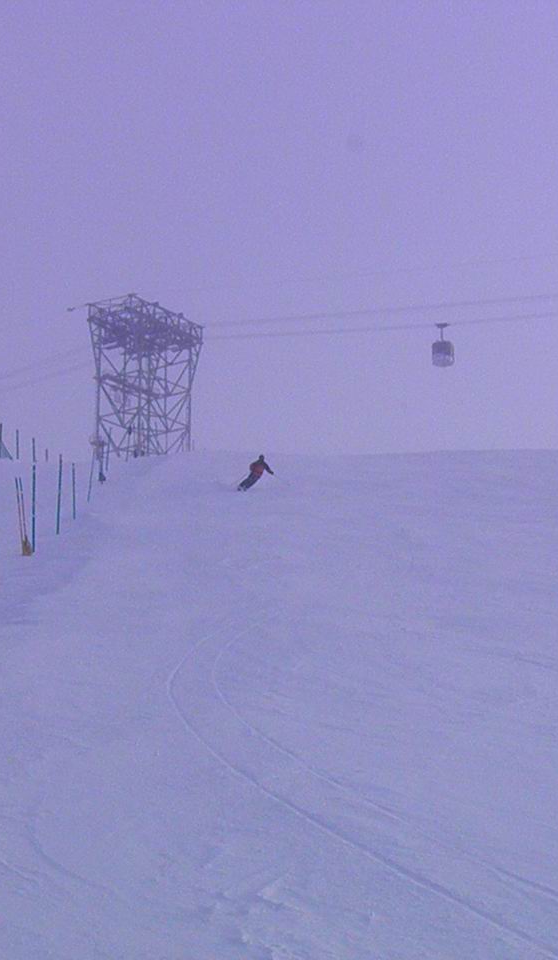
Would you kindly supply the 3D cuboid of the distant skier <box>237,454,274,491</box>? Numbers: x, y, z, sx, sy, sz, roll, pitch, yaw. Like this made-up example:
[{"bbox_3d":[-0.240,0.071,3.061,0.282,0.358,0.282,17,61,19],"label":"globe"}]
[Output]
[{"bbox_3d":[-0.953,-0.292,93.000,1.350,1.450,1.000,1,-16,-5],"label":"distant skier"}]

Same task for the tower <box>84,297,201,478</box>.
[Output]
[{"bbox_3d":[-14.320,-9.244,245.000,5.800,18.000,12.000,-12,-20,36],"label":"tower"}]

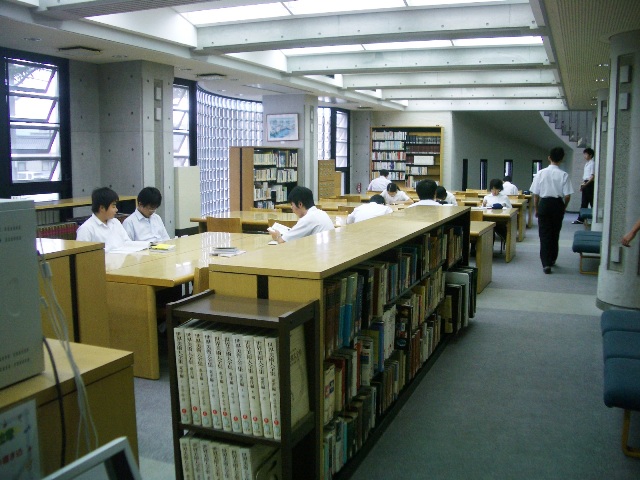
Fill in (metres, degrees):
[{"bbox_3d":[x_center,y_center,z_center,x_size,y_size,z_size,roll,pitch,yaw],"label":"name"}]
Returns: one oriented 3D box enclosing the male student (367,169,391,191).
[{"bbox_3d":[1.485,-1.038,15.397,0.520,1.280,0.750,3,8,22],"label":"male student"}]

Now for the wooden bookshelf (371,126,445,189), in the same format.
[{"bbox_3d":[2.309,-1.824,17.073,1.994,2.270,0.395,3,8,22],"label":"wooden bookshelf"}]

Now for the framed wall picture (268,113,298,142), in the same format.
[{"bbox_3d":[-0.714,-2.154,12.416,0.660,0.515,0.035,3,8,22],"label":"framed wall picture"}]

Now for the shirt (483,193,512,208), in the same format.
[{"bbox_3d":[2.860,-0.503,10.383,0.470,0.500,0.340,3,8,22],"label":"shirt"}]

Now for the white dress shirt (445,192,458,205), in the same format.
[{"bbox_3d":[2.163,-0.600,11.061,0.474,0.493,0.395,6,10,38],"label":"white dress shirt"}]

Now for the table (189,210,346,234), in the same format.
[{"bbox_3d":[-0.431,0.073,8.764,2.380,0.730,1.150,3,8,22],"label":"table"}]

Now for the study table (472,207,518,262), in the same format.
[{"bbox_3d":[2.102,-0.126,10.105,1.826,0.706,1.234,3,8,22],"label":"study table"}]

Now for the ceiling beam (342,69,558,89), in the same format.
[{"bbox_3d":[2.337,-2.958,11.962,4.020,0.260,0.380,3,8,22],"label":"ceiling beam"}]

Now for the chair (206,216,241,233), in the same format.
[{"bbox_3d":[-1.073,0.095,8.002,0.474,0.770,0.493,3,8,22],"label":"chair"}]

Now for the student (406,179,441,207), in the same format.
[{"bbox_3d":[1.121,-0.007,6.745,0.470,1.240,0.720,3,8,22],"label":"student"}]

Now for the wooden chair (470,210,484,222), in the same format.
[{"bbox_3d":[2.264,-0.070,9.827,0.430,0.780,0.500,3,8,22],"label":"wooden chair"}]

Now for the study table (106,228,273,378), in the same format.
[{"bbox_3d":[-1.076,0.438,5.622,1.244,0.706,2.418,3,8,22],"label":"study table"}]

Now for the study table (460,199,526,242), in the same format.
[{"bbox_3d":[3.006,-0.423,12.315,1.800,0.690,1.200,3,8,22],"label":"study table"}]

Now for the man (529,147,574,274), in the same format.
[{"bbox_3d":[2.986,-0.387,8.354,0.520,1.640,0.420,3,8,22],"label":"man"}]

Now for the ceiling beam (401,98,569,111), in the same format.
[{"bbox_3d":[4.458,-3.661,17.504,4.150,0.310,0.350,3,8,22],"label":"ceiling beam"}]

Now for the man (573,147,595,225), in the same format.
[{"bbox_3d":[6.121,-1.232,14.884,0.513,1.767,0.493,1,7,2],"label":"man"}]

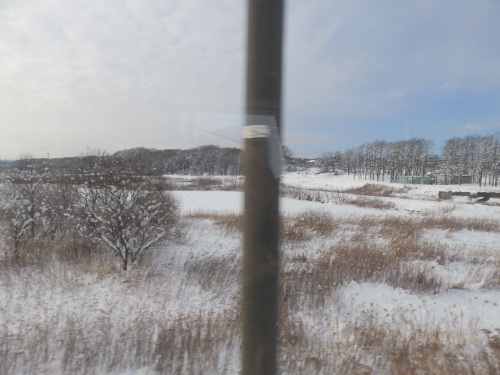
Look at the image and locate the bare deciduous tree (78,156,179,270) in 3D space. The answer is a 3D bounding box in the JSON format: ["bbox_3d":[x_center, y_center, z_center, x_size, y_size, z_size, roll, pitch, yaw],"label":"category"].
[{"bbox_3d":[-4.200,0.870,11.000,3.350,3.900,3.150,0,4,0],"label":"bare deciduous tree"}]

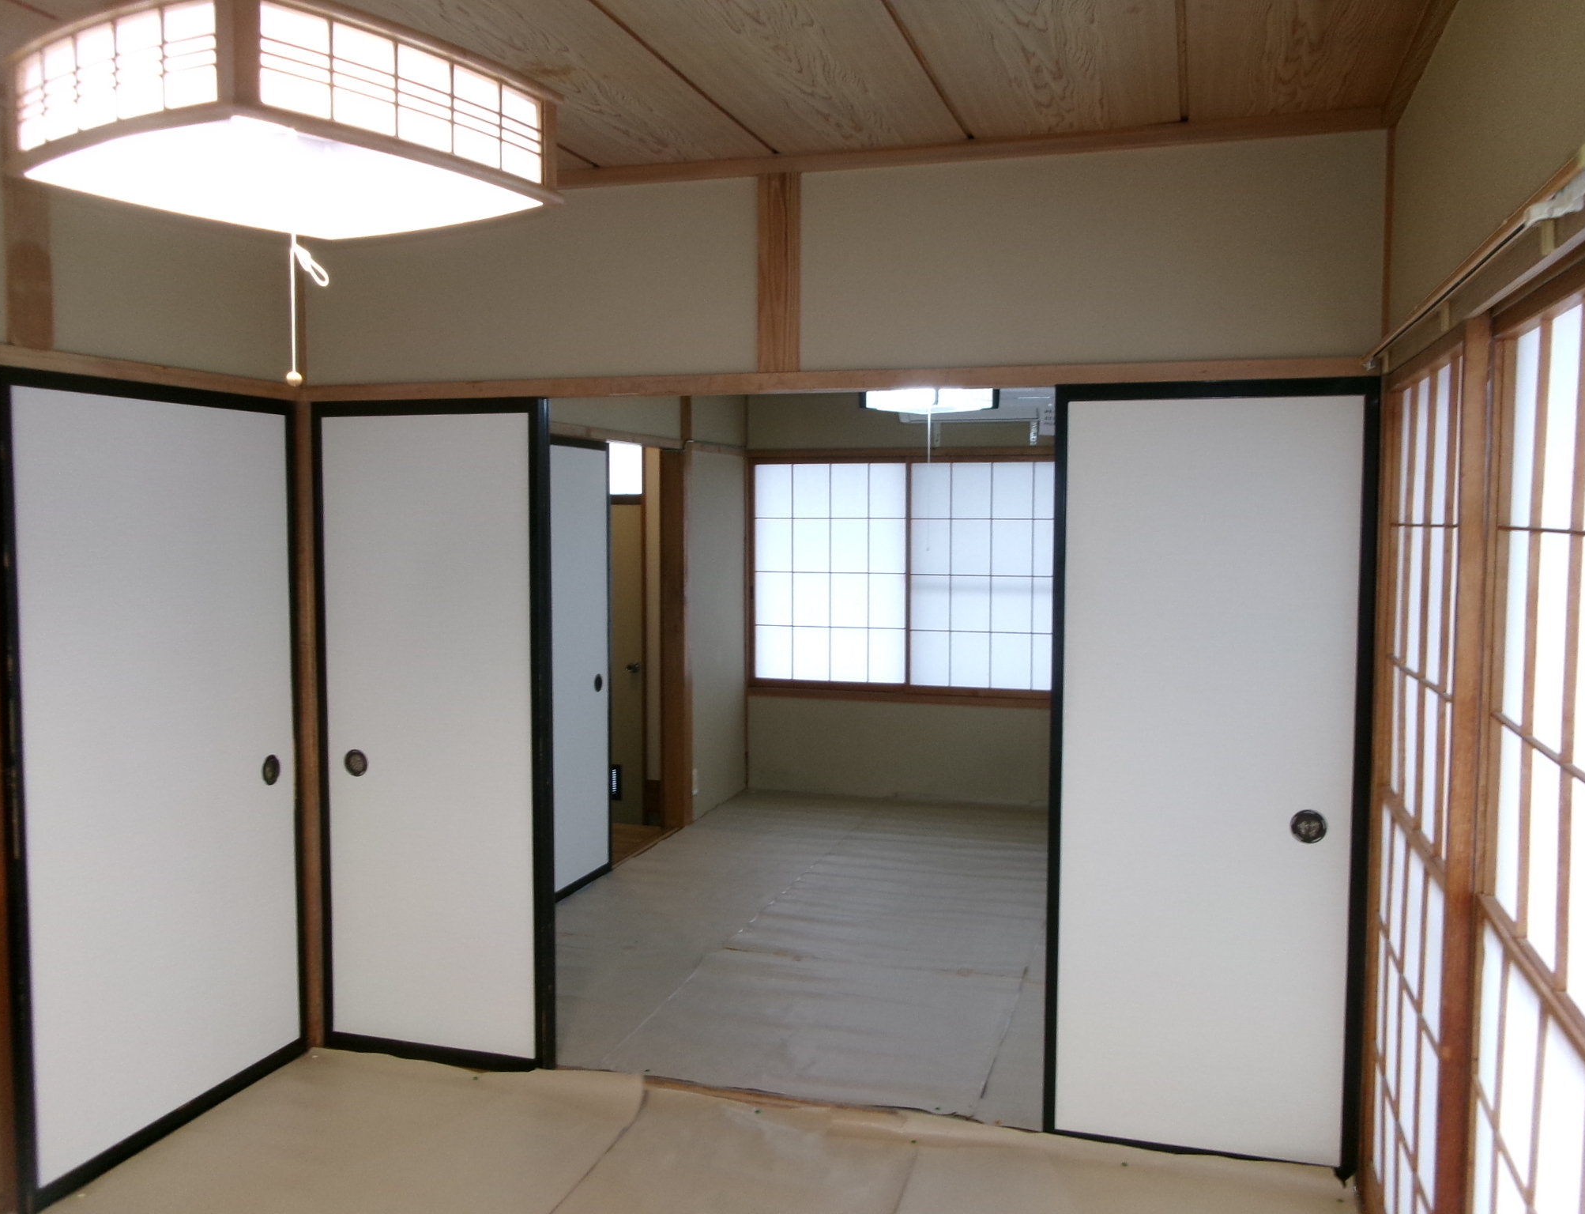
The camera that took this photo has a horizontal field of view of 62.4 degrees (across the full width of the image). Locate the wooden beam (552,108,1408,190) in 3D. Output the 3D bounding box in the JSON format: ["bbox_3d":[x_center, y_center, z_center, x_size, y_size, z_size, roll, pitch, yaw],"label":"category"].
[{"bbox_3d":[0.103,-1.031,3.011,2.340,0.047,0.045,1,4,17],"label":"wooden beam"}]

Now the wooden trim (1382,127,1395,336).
[{"bbox_3d":[1.234,-0.755,2.704,0.025,0.450,0.025,1,4,17],"label":"wooden trim"}]

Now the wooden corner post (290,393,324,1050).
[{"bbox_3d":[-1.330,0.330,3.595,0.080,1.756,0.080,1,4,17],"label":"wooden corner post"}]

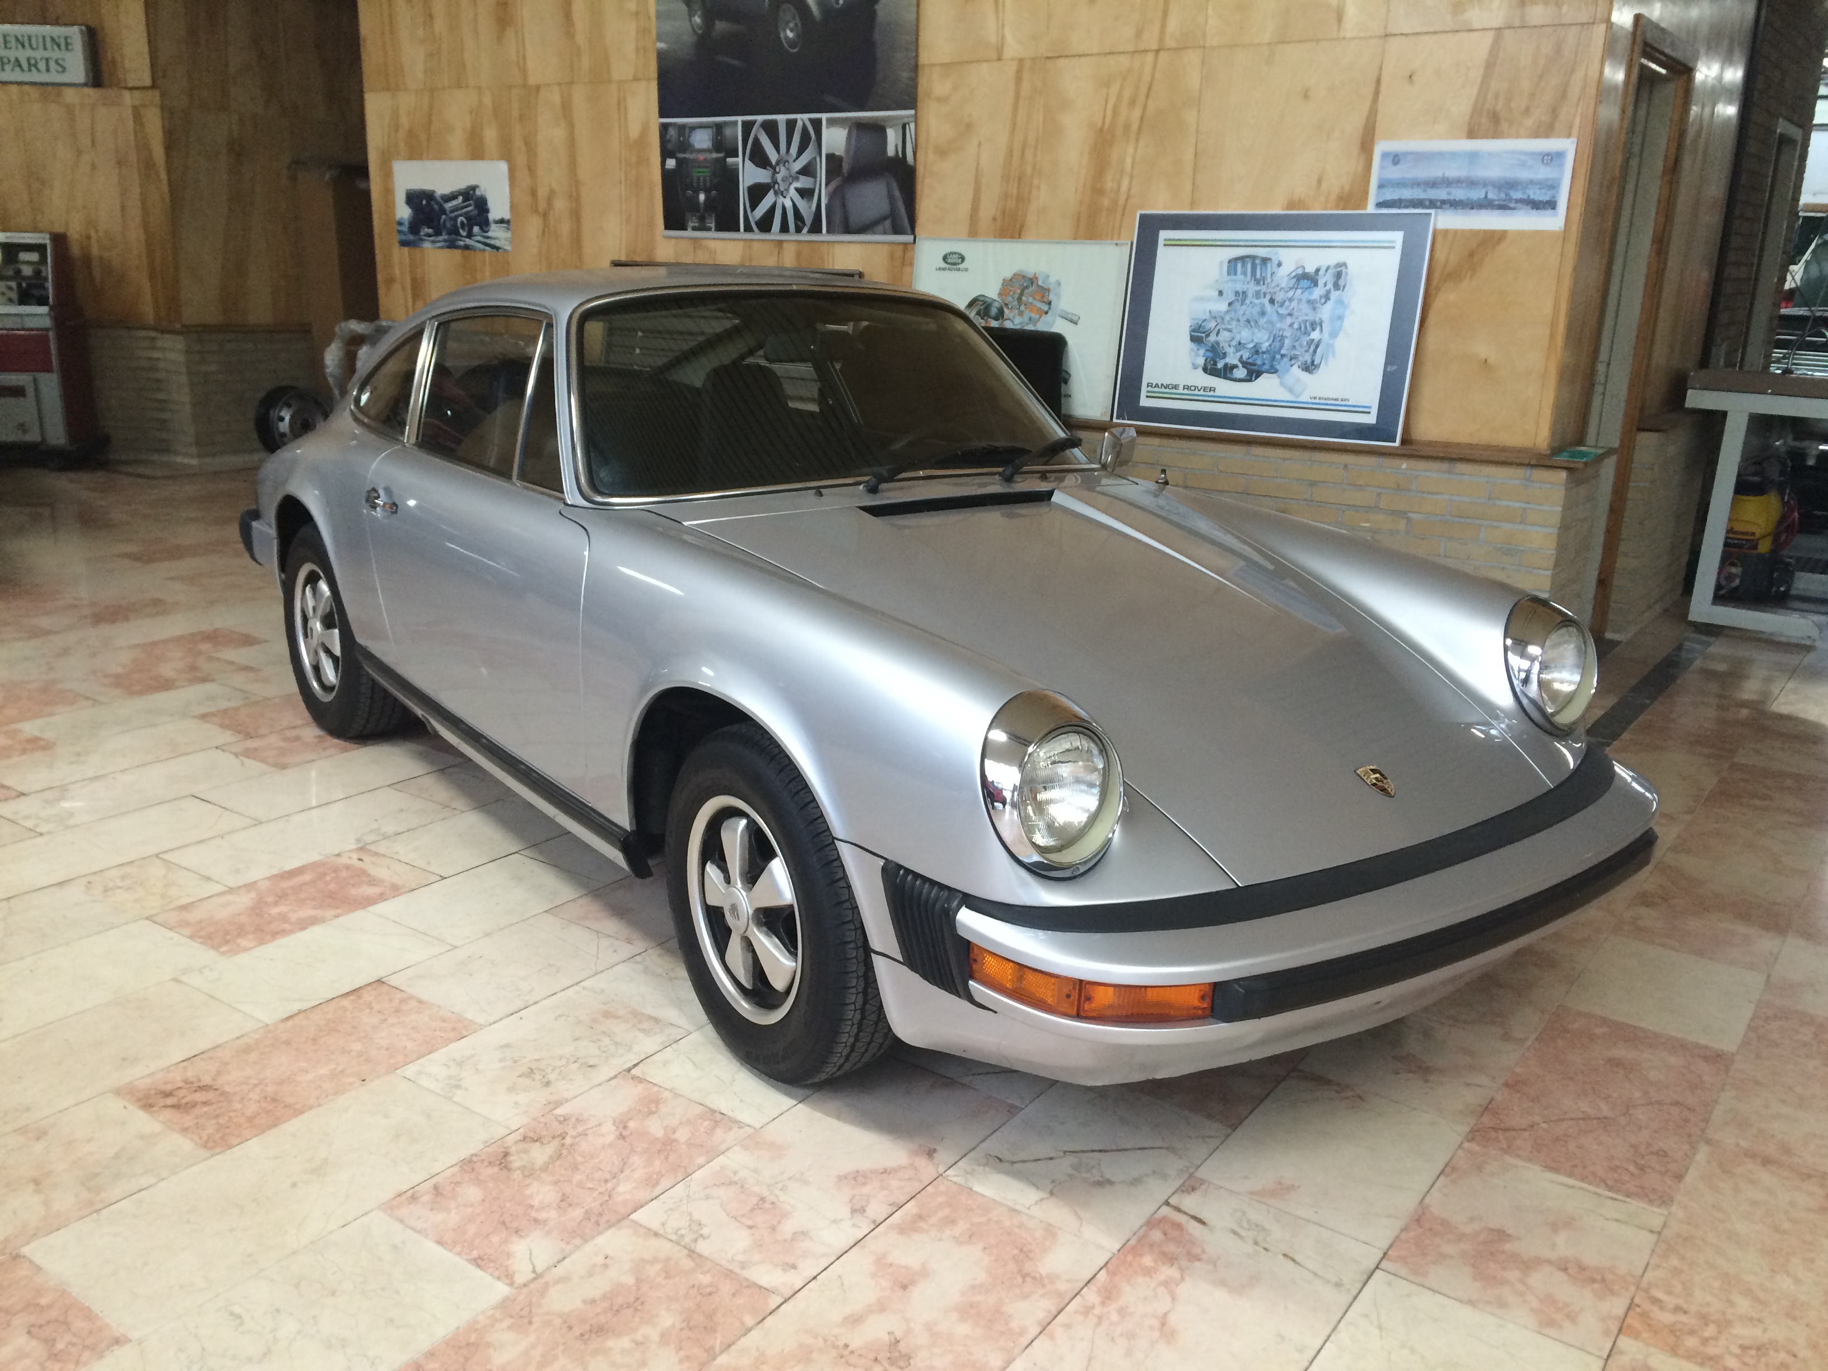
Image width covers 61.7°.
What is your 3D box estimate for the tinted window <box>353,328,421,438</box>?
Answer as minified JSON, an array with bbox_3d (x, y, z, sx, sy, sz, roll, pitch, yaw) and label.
[{"bbox_3d":[-1.359,-0.807,3.993,0.050,0.310,0.580,18,4,-37],"label":"tinted window"}]

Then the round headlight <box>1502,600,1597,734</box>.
[{"bbox_3d":[1.193,-0.031,2.868,0.240,0.240,0.130,-9,19,-36],"label":"round headlight"}]

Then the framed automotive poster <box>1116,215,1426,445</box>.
[{"bbox_3d":[1.178,-1.214,5.143,1.041,0.726,0.022,12,11,34],"label":"framed automotive poster"}]

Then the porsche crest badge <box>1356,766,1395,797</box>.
[{"bbox_3d":[0.744,0.155,2.449,0.051,0.008,0.065,-9,47,-36],"label":"porsche crest badge"}]

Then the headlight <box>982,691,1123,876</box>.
[{"bbox_3d":[0.193,0.134,2.119,0.240,0.240,0.130,-9,19,-36],"label":"headlight"}]

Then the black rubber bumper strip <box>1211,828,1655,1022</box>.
[{"bbox_3d":[0.865,0.356,2.331,1.130,0.058,0.090,-9,19,-36],"label":"black rubber bumper strip"}]

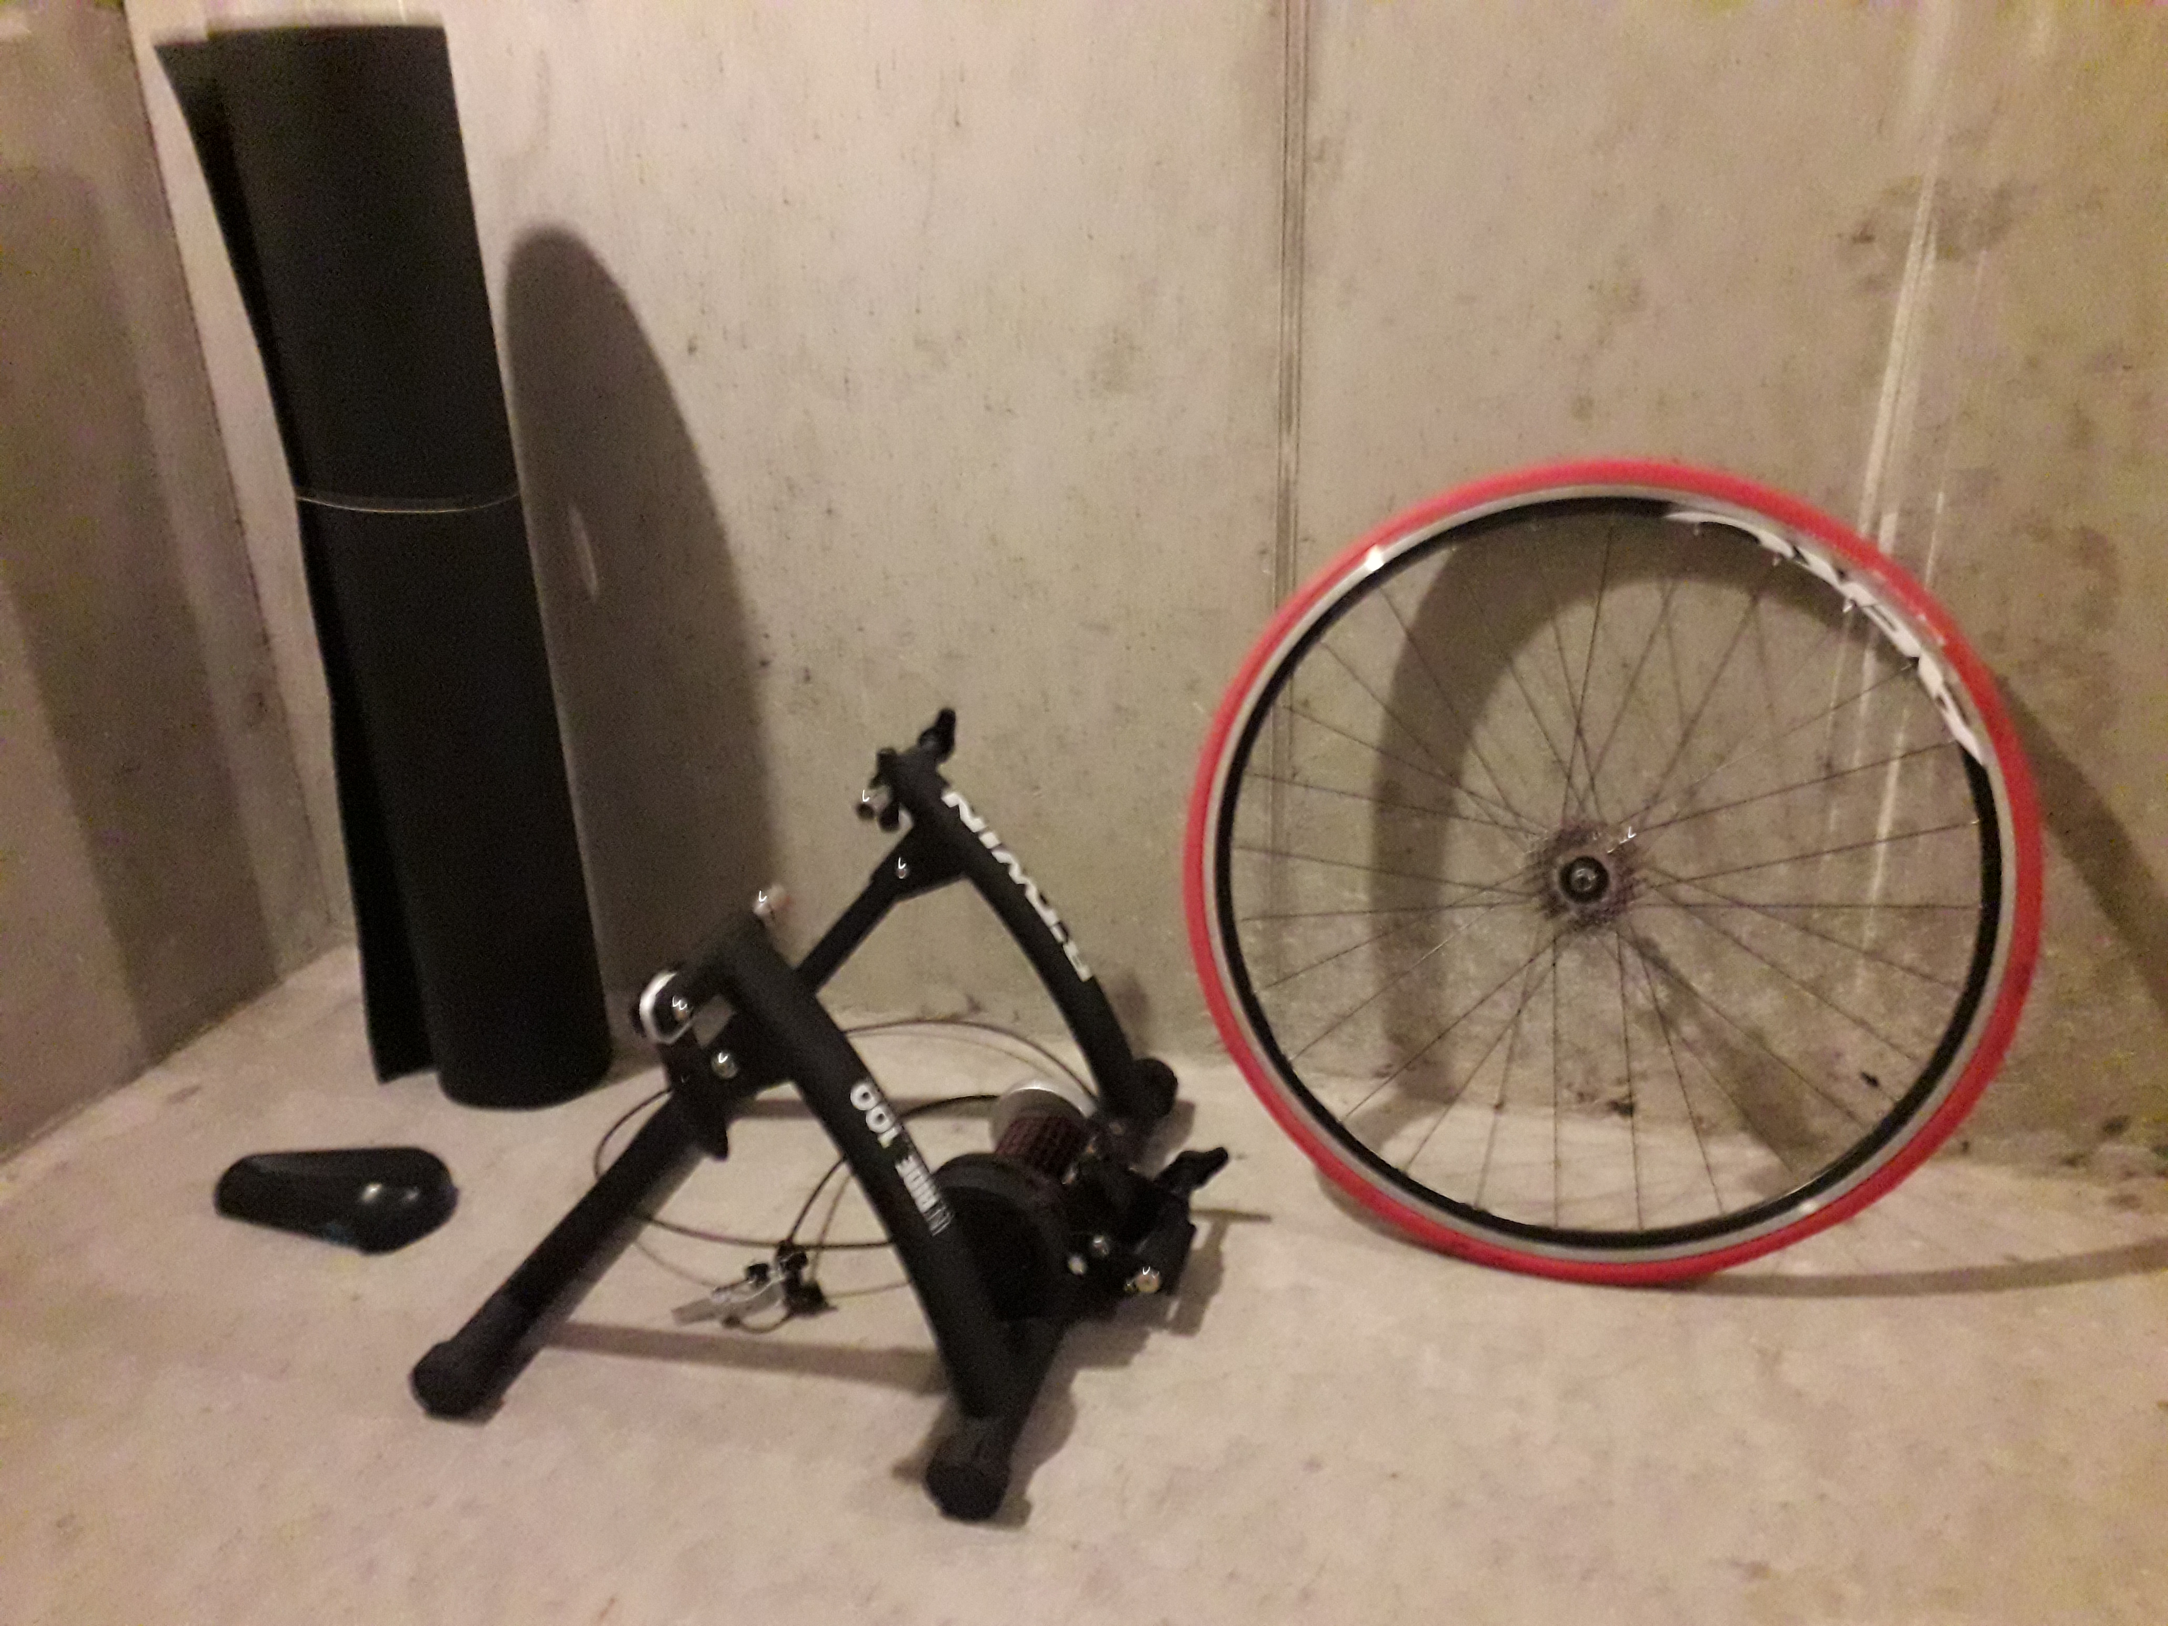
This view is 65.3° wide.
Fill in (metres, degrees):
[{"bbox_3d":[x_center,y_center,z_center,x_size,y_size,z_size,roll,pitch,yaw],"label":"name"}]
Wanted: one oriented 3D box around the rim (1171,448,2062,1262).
[{"bbox_3d":[0.409,0.048,1.377,0.670,0.670,0.135,6,2,17],"label":"rim"}]

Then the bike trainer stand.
[{"bbox_3d":[-0.165,0.184,1.374,0.557,0.395,0.540,6,24,17],"label":"bike trainer stand"}]

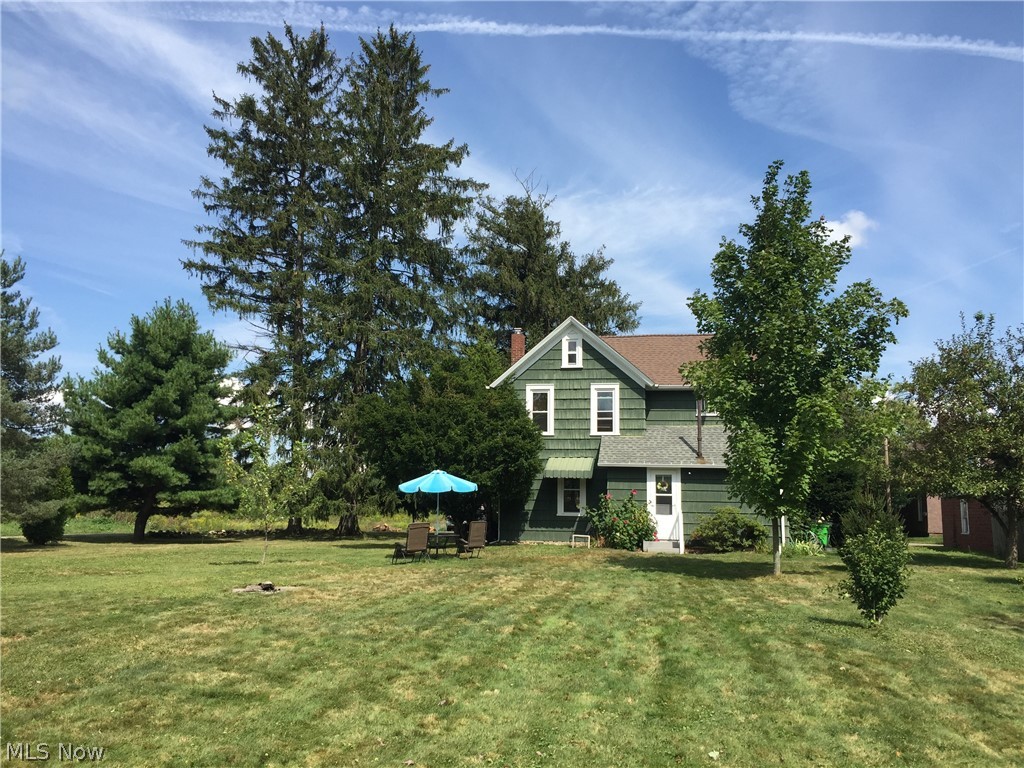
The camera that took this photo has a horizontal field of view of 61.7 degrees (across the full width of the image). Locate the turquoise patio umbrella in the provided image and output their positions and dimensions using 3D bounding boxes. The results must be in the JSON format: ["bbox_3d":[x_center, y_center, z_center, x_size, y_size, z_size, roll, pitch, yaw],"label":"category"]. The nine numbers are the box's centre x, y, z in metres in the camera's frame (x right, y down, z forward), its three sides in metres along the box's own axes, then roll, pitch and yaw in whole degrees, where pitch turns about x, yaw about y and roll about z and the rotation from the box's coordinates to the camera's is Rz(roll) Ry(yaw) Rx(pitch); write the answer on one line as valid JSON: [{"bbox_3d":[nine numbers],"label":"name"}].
[{"bbox_3d":[-2.042,3.577,23.836,2.250,2.390,2.250,1,-7,0],"label":"turquoise patio umbrella"}]

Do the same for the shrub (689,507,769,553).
[{"bbox_3d":[6.432,4.308,25.371,2.300,1.299,1.800,0,-7,10],"label":"shrub"}]

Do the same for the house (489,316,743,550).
[{"bbox_3d":[4.480,1.829,31.393,10.050,7.850,9.500,0,-7,10],"label":"house"}]

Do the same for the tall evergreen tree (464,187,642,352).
[{"bbox_3d":[2.092,-1.707,44.614,9.600,18.267,9.216,1,-8,0],"label":"tall evergreen tree"}]

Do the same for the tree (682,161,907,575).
[{"bbox_3d":[6.266,-0.522,19.044,4.969,9.279,4.770,1,-8,0],"label":"tree"}]

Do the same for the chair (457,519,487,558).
[{"bbox_3d":[-1.093,4.249,23.450,0.660,0.996,0.780,5,-8,-30],"label":"chair"}]

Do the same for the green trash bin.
[{"bbox_3d":[10.407,5.050,28.900,0.610,0.980,0.680,-3,-8,25],"label":"green trash bin"}]

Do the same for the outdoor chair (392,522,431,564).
[{"bbox_3d":[-2.584,4.080,22.058,0.660,1.000,0.800,6,-9,-36],"label":"outdoor chair"}]

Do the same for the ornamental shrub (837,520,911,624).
[{"bbox_3d":[4.688,2.433,11.126,0.960,1.310,0.922,1,-8,0],"label":"ornamental shrub"}]

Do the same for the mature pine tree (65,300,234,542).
[{"bbox_3d":[-12.530,1.152,29.671,5.873,8.395,5.638,1,-8,0],"label":"mature pine tree"}]

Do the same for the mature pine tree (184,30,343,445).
[{"bbox_3d":[-9.992,-4.840,36.166,7.963,22.028,7.645,1,-8,0],"label":"mature pine tree"}]

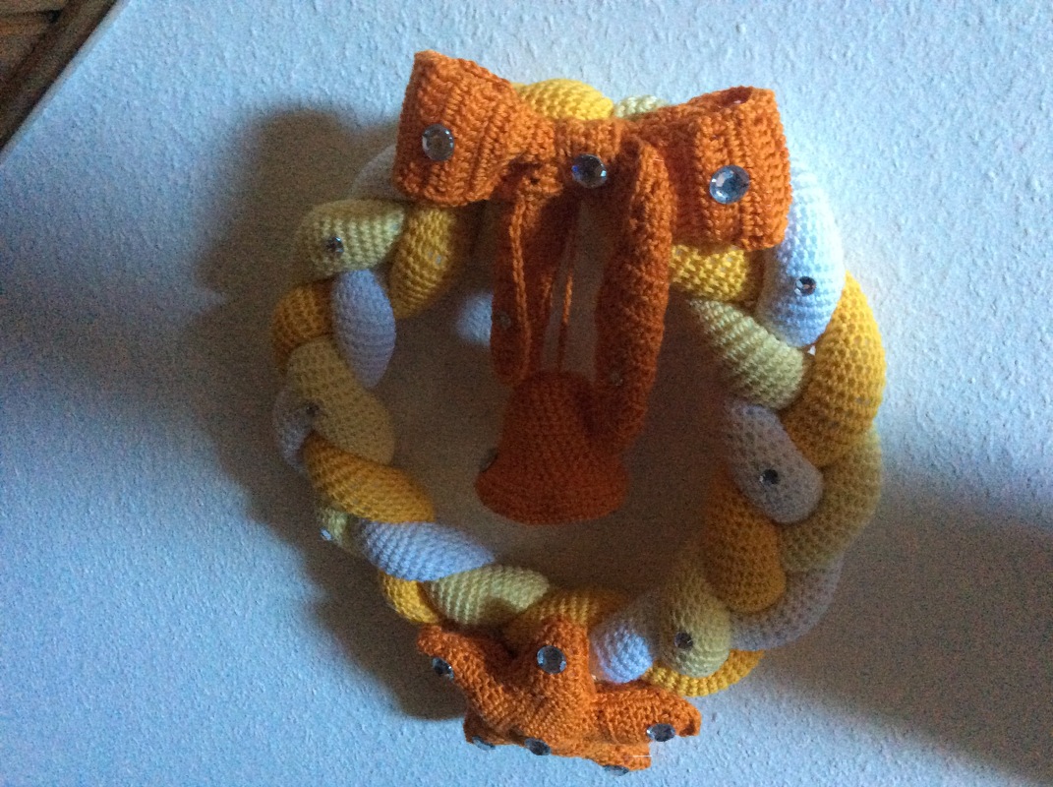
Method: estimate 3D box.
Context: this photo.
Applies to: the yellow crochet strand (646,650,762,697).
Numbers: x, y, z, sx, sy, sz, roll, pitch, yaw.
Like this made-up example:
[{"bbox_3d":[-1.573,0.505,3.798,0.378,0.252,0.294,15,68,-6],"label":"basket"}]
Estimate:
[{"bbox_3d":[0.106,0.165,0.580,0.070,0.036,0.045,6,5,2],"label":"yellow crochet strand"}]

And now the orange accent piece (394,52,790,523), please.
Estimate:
[{"bbox_3d":[0.030,-0.052,0.530,0.205,0.250,0.100,6,5,2],"label":"orange accent piece"}]

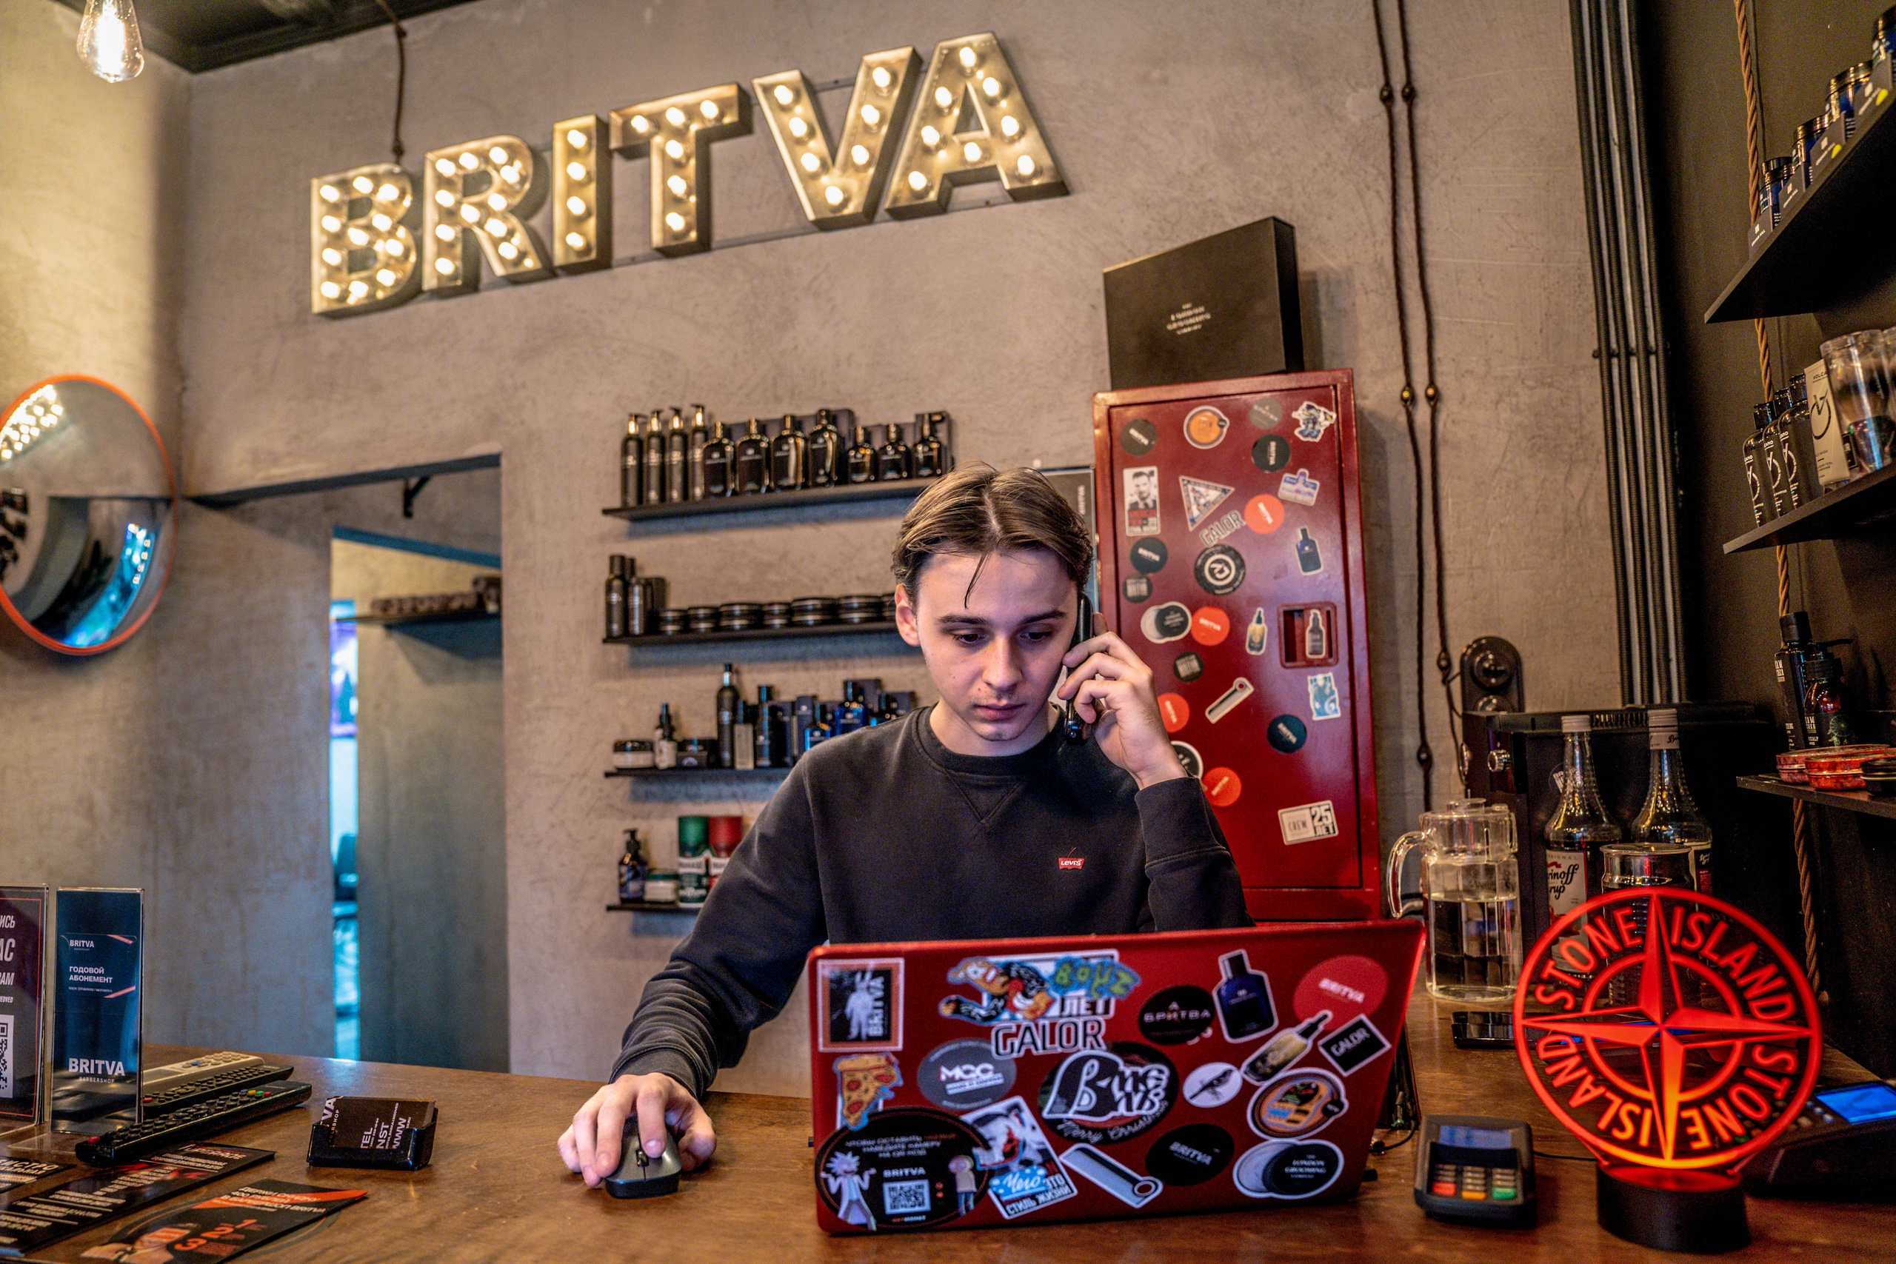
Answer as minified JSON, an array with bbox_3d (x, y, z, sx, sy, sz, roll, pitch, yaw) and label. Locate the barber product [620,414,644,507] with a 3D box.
[{"bbox_3d":[-0.632,-0.342,2.536,0.043,0.189,0.047,-2,-4,0],"label":"barber product"}]

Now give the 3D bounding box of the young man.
[{"bbox_3d":[0.021,0.678,1.197,0.600,1.670,0.540,-2,-4,5],"label":"young man"}]

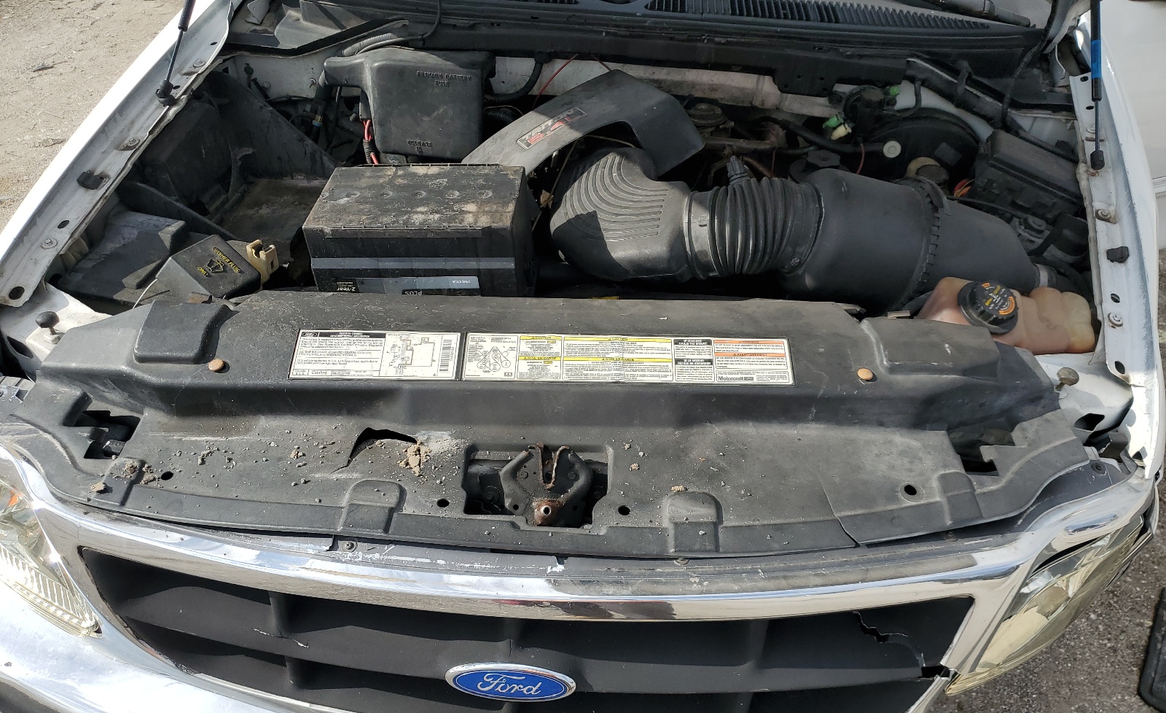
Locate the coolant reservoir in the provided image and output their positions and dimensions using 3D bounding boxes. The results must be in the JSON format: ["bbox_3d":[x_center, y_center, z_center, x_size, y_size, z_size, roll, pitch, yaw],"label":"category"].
[{"bbox_3d":[0.555,-0.012,1.205,0.255,0.190,0.160,3,38,3],"label":"coolant reservoir"}]

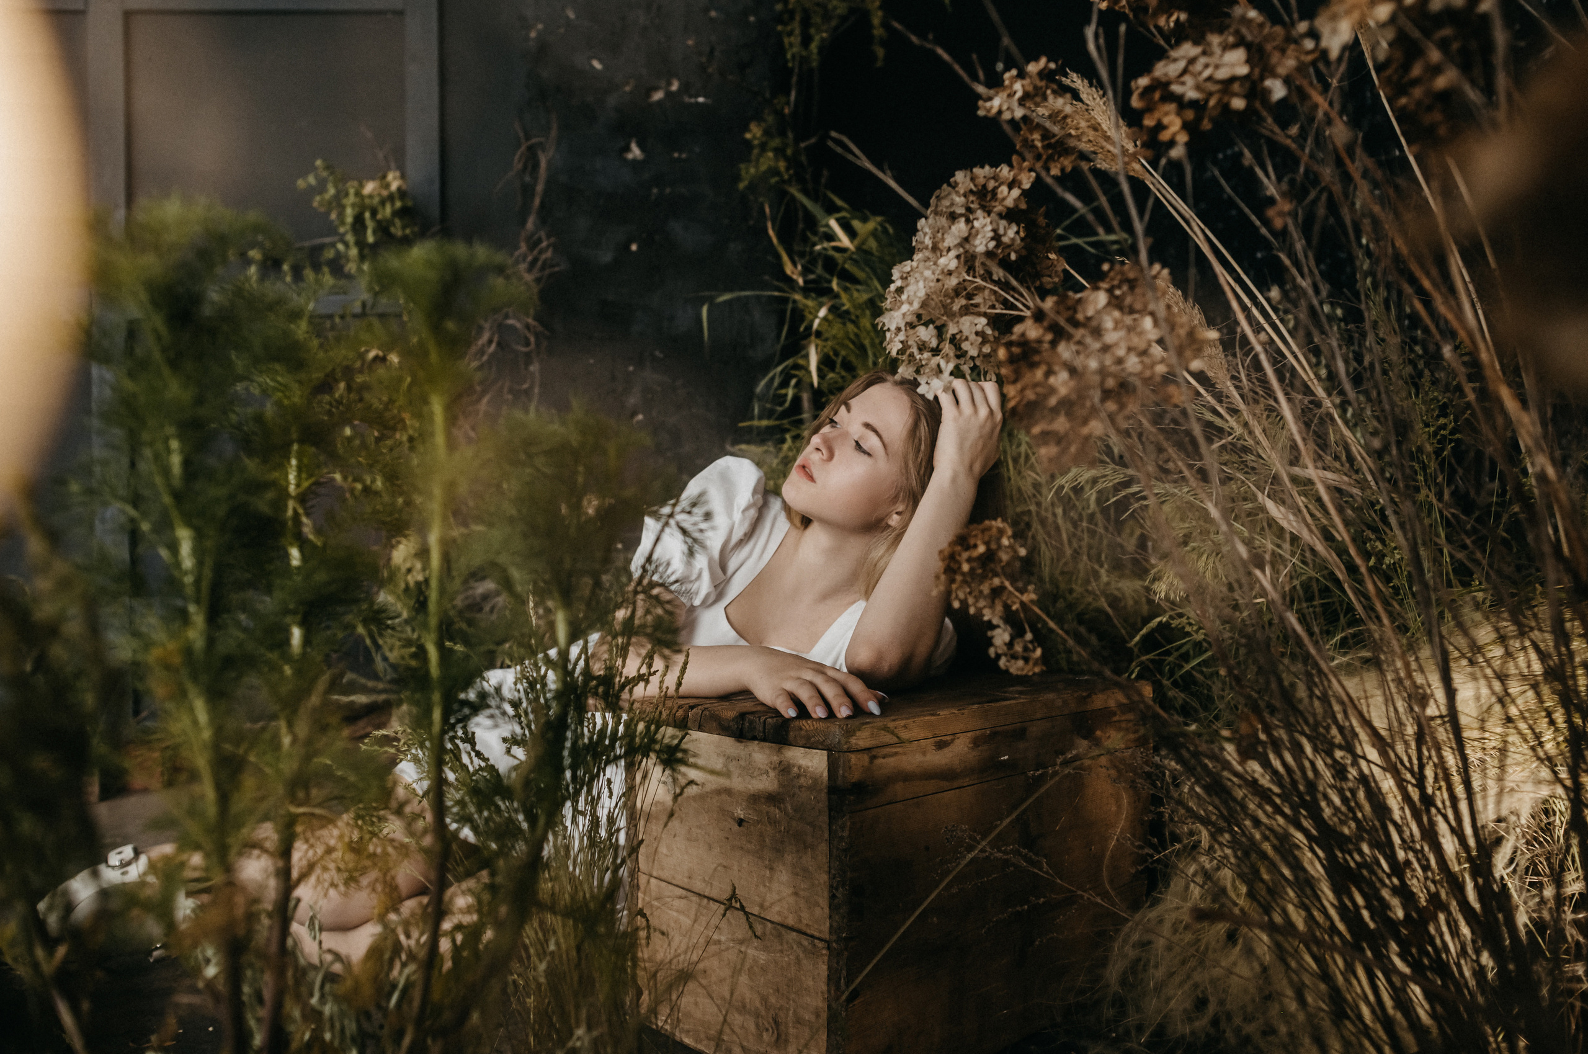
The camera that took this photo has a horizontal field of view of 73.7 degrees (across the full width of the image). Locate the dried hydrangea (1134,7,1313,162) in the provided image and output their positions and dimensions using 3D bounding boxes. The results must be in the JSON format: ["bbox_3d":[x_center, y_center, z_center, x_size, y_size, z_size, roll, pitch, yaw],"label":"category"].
[{"bbox_3d":[0.411,-0.428,1.020,0.168,0.139,0.135,0,0,0],"label":"dried hydrangea"}]

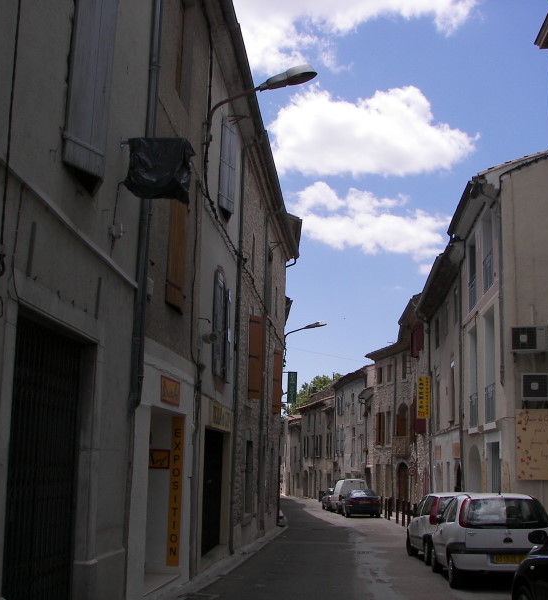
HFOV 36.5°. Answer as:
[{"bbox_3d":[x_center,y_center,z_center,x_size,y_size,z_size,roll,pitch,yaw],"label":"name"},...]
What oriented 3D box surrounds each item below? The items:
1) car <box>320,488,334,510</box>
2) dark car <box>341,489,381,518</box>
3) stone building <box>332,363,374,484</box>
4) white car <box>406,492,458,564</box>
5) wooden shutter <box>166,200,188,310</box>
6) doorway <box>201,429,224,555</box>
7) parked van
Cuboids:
[{"bbox_3d":[4.190,12.828,53.645,1.700,1.420,4.100,2,-12,-5],"label":"car"},{"bbox_3d":[4.466,10.630,43.525,1.730,1.410,4.450,1,-13,1],"label":"dark car"},{"bbox_3d":[9.030,10.243,59.974,7.500,9.300,13.000,2,-10,-5],"label":"stone building"},{"bbox_3d":[4.018,5.039,18.509,1.660,1.470,3.830,1,-13,2],"label":"white car"},{"bbox_3d":[-1.336,-0.669,11.449,0.070,1.650,0.980,0,-10,6],"label":"wooden shutter"},{"bbox_3d":[-1.172,3.528,15.579,0.220,2.200,2.900,1,-10,4],"label":"doorway"},{"bbox_3d":[4.490,11.670,49.600,1.810,1.940,4.500,2,-12,-3],"label":"parked van"}]

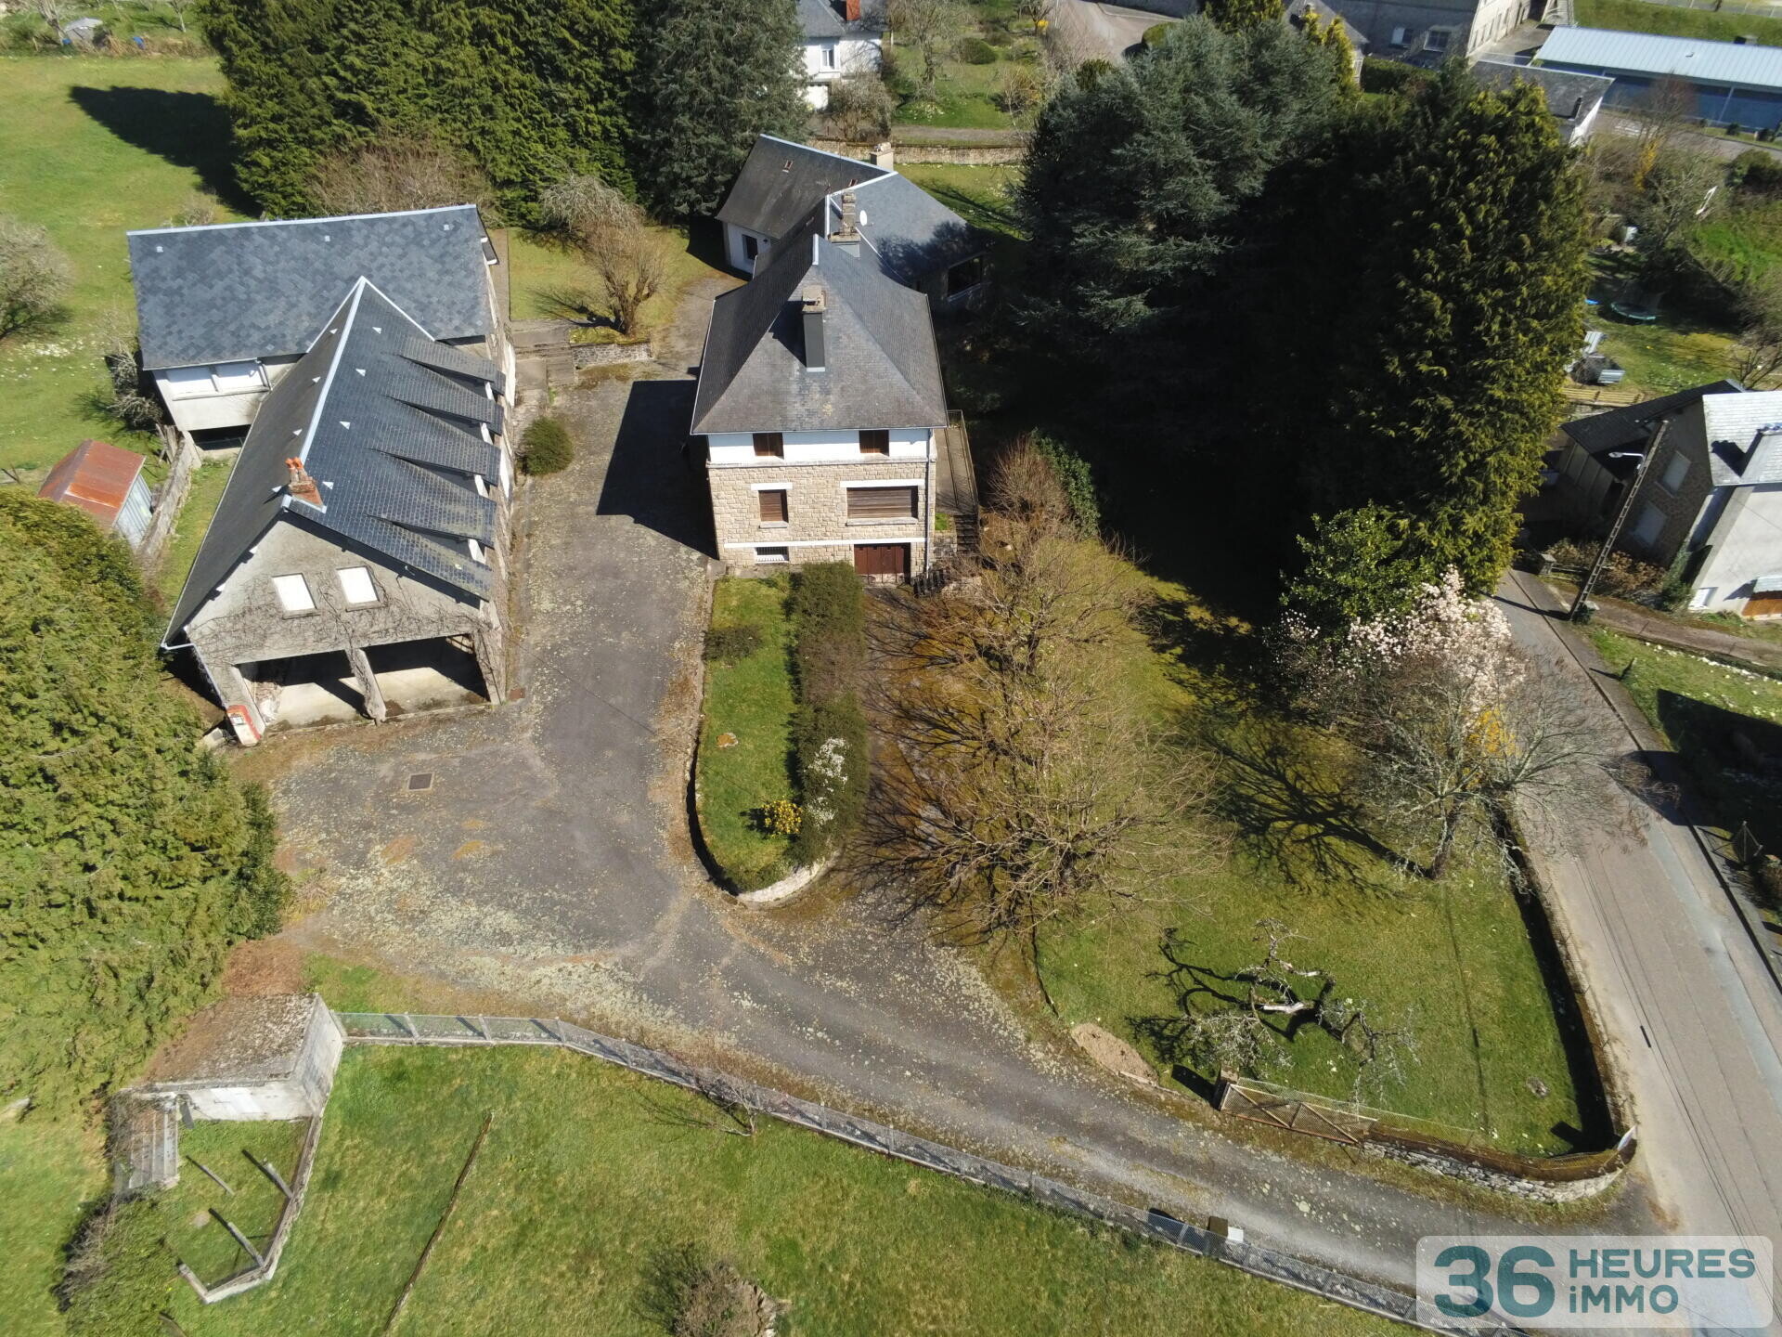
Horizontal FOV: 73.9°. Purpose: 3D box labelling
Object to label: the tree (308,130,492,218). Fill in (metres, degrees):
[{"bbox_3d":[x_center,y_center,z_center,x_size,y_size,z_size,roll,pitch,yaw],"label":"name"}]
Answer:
[{"bbox_3d":[-28.861,-29.397,69.635,10.480,5.600,6.812,-1,41,0],"label":"tree"}]

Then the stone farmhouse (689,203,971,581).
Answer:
[{"bbox_3d":[-2.850,-11.906,48.683,9.455,12.240,11.781,-2,41,-1],"label":"stone farmhouse"}]

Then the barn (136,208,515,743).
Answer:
[{"bbox_3d":[-22.471,-9.356,46.742,13.520,11.128,24.024,-8,41,-8],"label":"barn"}]

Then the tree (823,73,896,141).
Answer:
[{"bbox_3d":[-2.066,-39.183,81.737,4.805,4.600,4.565,-1,41,0],"label":"tree"}]

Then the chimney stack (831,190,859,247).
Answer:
[{"bbox_3d":[-1.843,-17.977,47.503,1.224,2.550,0.816,-2,41,-1],"label":"chimney stack"}]

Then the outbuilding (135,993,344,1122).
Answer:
[{"bbox_3d":[-16.993,10.447,31.512,3.800,2.100,2.500,-4,41,-4],"label":"outbuilding"}]

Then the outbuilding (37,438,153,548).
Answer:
[{"bbox_3d":[-31.776,-6.324,46.730,3.501,2.850,5.700,-9,42,-10],"label":"outbuilding"}]

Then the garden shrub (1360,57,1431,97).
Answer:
[{"bbox_3d":[38.167,-44.593,89.301,5.460,2.000,1.911,-1,41,0],"label":"garden shrub"}]

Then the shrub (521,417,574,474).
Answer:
[{"bbox_3d":[-14.922,-9.986,51.487,2.240,2.000,2.240,-1,41,0],"label":"shrub"}]

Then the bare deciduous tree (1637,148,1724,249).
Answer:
[{"bbox_3d":[46.916,-27.880,70.312,4.464,5.300,4.241,-1,41,0],"label":"bare deciduous tree"}]

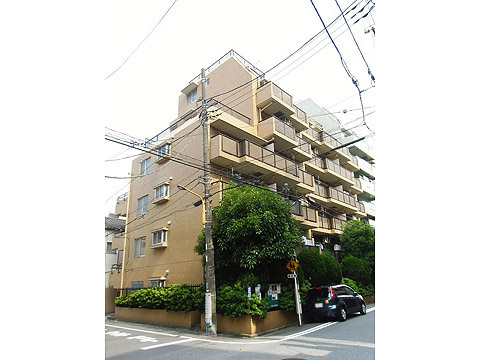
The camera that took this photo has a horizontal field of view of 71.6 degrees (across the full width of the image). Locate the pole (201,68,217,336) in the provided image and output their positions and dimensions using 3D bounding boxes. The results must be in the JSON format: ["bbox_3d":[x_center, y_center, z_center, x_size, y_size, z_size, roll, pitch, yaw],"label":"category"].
[{"bbox_3d":[-1.512,0.215,15.087,0.400,12.449,0.400,-3,-18,0],"label":"pole"}]

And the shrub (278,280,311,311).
[{"bbox_3d":[2.543,5.434,15.759,0.900,1.250,1.600,-17,-23,38],"label":"shrub"}]

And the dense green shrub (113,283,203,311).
[{"bbox_3d":[-4.281,6.187,17.348,7.000,1.250,1.000,-19,-24,41],"label":"dense green shrub"}]

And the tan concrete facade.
[{"bbox_3d":[2.584,1.756,28.283,11.100,17.200,22.500,-17,-23,37],"label":"tan concrete facade"}]

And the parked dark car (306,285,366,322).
[{"bbox_3d":[4.894,6.084,16.724,1.690,1.535,4.020,-16,-23,37],"label":"parked dark car"}]

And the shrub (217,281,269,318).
[{"bbox_3d":[0.074,4.832,13.467,2.100,1.400,1.150,-17,-23,37],"label":"shrub"}]

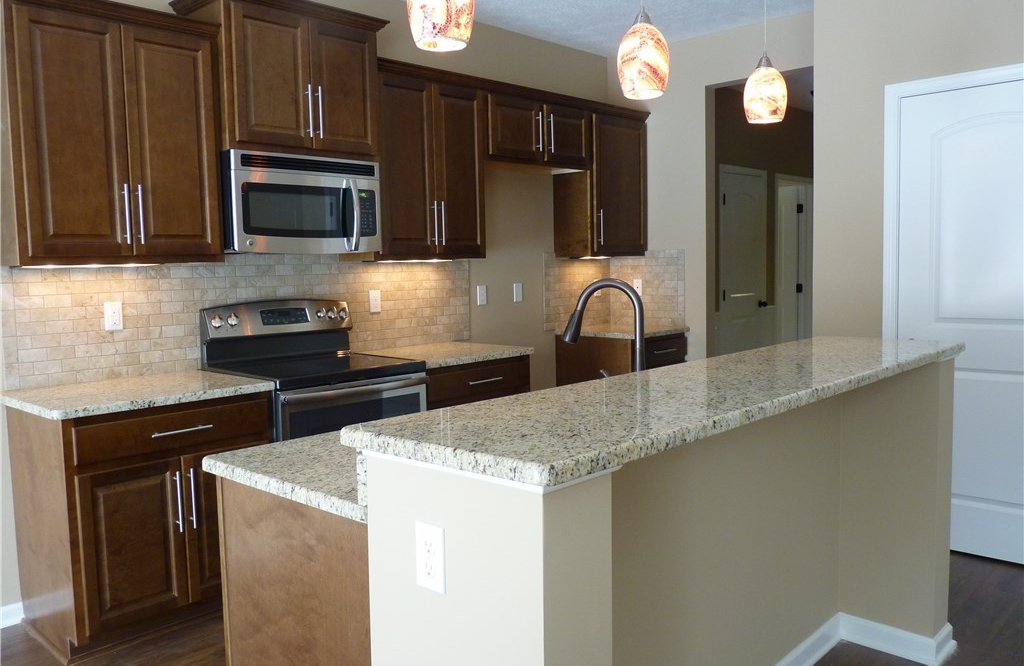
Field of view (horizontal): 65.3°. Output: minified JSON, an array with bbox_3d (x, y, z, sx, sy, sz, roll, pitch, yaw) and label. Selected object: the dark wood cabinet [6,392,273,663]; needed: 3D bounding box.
[{"bbox_3d":[-1.425,0.677,3.137,0.635,0.867,0.755,4,7,44],"label":"dark wood cabinet"}]

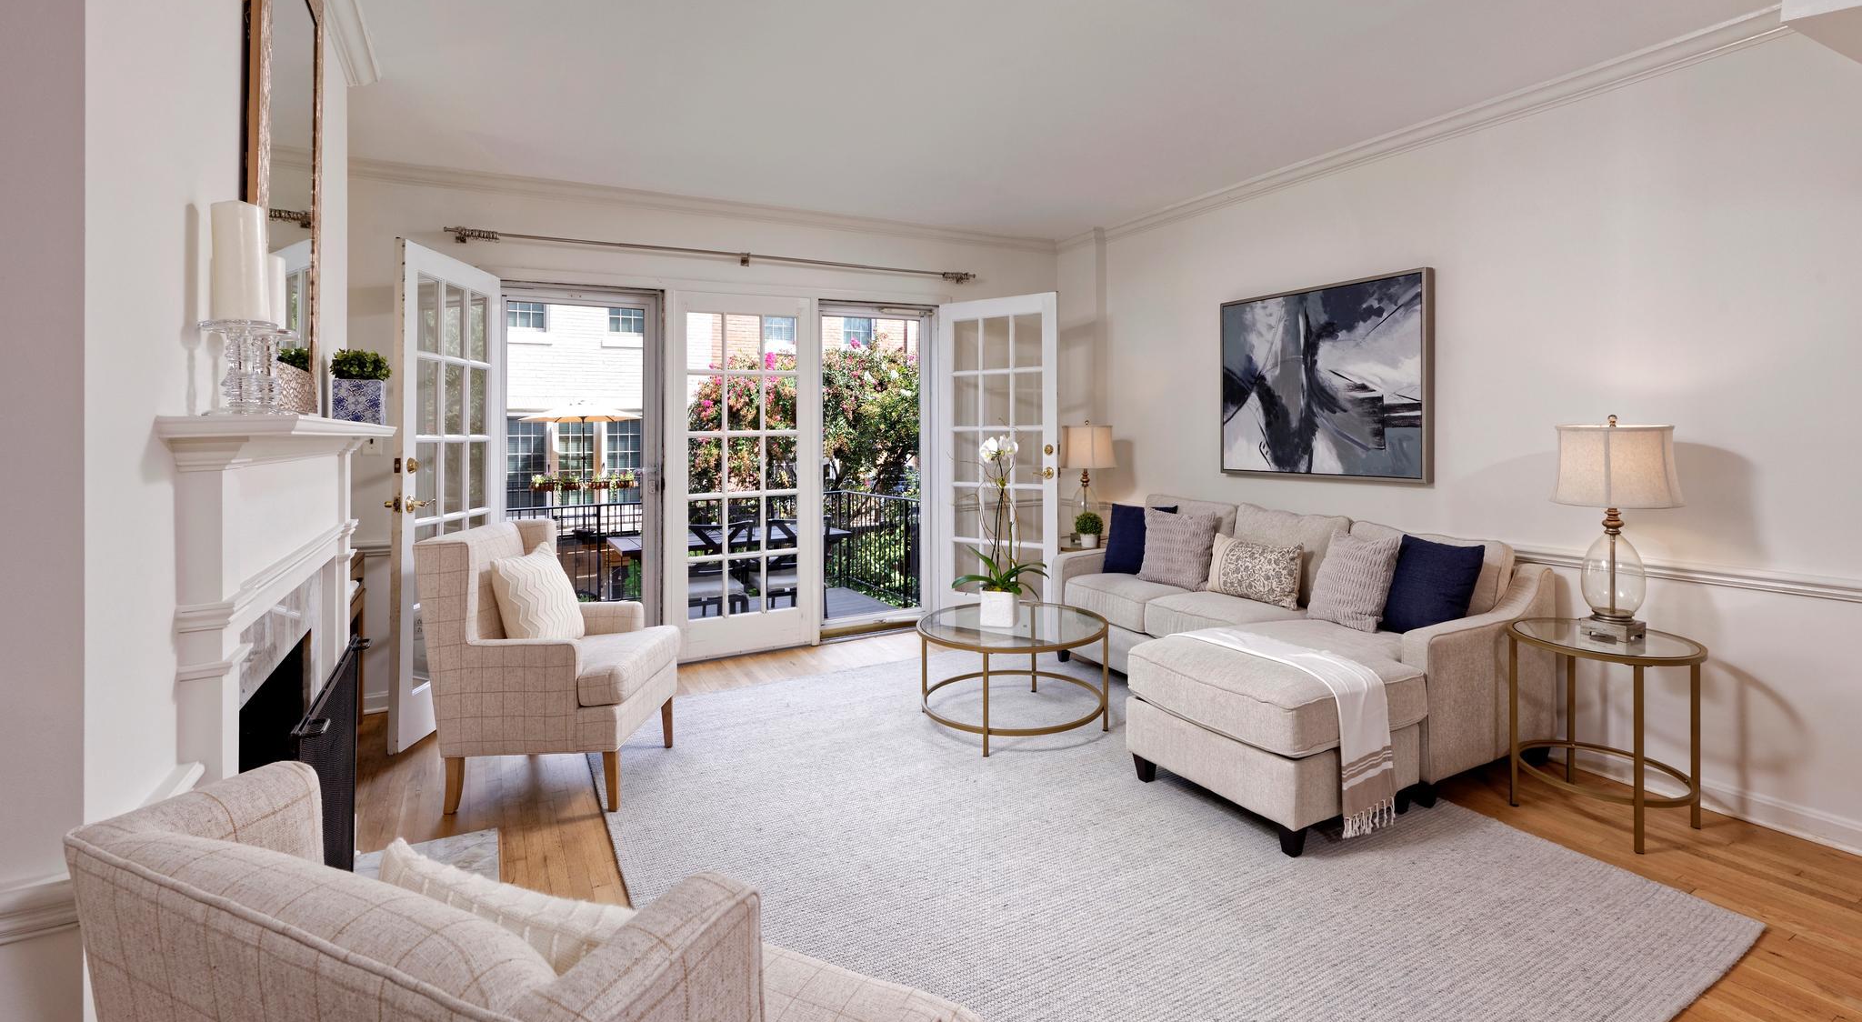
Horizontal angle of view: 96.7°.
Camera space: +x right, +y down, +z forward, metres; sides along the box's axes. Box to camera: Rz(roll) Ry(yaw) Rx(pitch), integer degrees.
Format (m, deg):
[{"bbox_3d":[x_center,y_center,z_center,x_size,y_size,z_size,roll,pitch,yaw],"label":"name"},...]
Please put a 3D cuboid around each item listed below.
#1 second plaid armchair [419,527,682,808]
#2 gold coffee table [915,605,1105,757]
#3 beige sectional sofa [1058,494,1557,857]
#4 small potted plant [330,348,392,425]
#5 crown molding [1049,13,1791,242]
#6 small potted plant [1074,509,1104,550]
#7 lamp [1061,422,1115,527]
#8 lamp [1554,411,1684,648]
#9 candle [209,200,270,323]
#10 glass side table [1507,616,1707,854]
[{"bbox_3d":[-1.385,0.530,3.090,0.740,0.920,0.650,0,4,0],"label":"second plaid armchair"},{"bbox_3d":[0.361,0.714,3.659,0.840,0.435,0.840,0,4,0],"label":"gold coffee table"},{"bbox_3d":[1.236,0.477,3.748,1.500,0.890,2.100,-2,5,-28],"label":"beige sectional sofa"},{"bbox_3d":[-1.831,-0.400,2.649,0.165,0.240,0.165,-2,5,-28],"label":"small potted plant"},{"bbox_3d":[1.830,-1.695,4.248,0.090,0.100,3.720,-2,5,-28],"label":"crown molding"},{"bbox_3d":[0.944,0.116,4.930,0.175,0.220,0.175,0,4,0],"label":"small potted plant"},{"bbox_3d":[0.967,-0.197,5.181,0.350,0.740,0.350,0,4,0],"label":"lamp"},{"bbox_3d":[2.298,0.048,2.803,0.350,0.740,0.350,-2,5,-28],"label":"lamp"},{"bbox_3d":[-1.168,-0.419,1.399,0.075,0.205,0.075,-2,5,-28],"label":"candle"},{"bbox_3d":[2.249,0.720,2.772,0.515,0.605,0.515,-2,5,-28],"label":"glass side table"}]

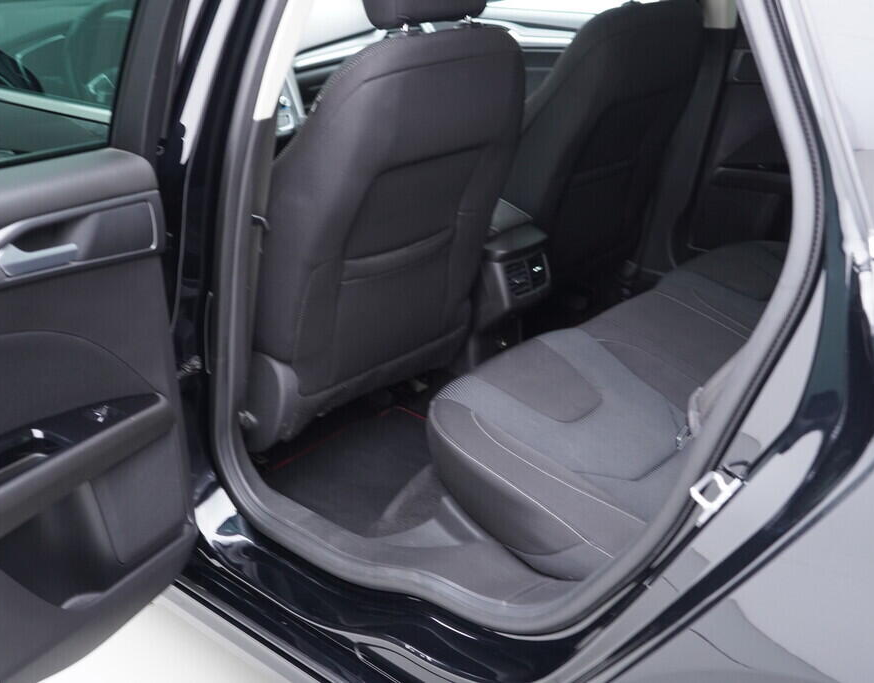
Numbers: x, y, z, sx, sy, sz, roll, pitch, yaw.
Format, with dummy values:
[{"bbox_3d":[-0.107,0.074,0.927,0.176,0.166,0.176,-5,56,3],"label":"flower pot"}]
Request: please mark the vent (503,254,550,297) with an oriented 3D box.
[{"bbox_3d":[0.174,-0.135,2.099,0.030,0.077,0.120,-1,16,46],"label":"vent"}]

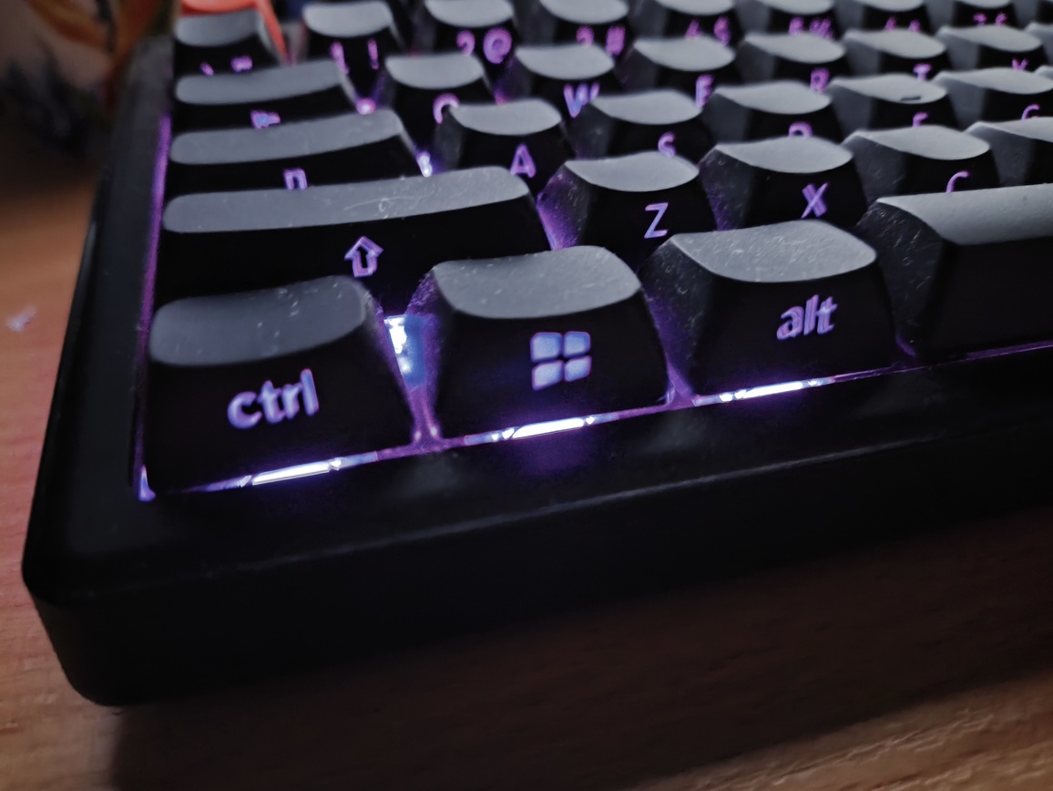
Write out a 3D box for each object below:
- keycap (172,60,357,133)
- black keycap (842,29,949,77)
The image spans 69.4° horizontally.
[{"bbox_3d":[-0.036,-0.039,0.105,0.028,0.010,0.018,-10,44,-14],"label":"keycap"},{"bbox_3d":[0.060,-0.055,0.129,0.018,0.010,0.018,-10,44,-14],"label":"black keycap"}]

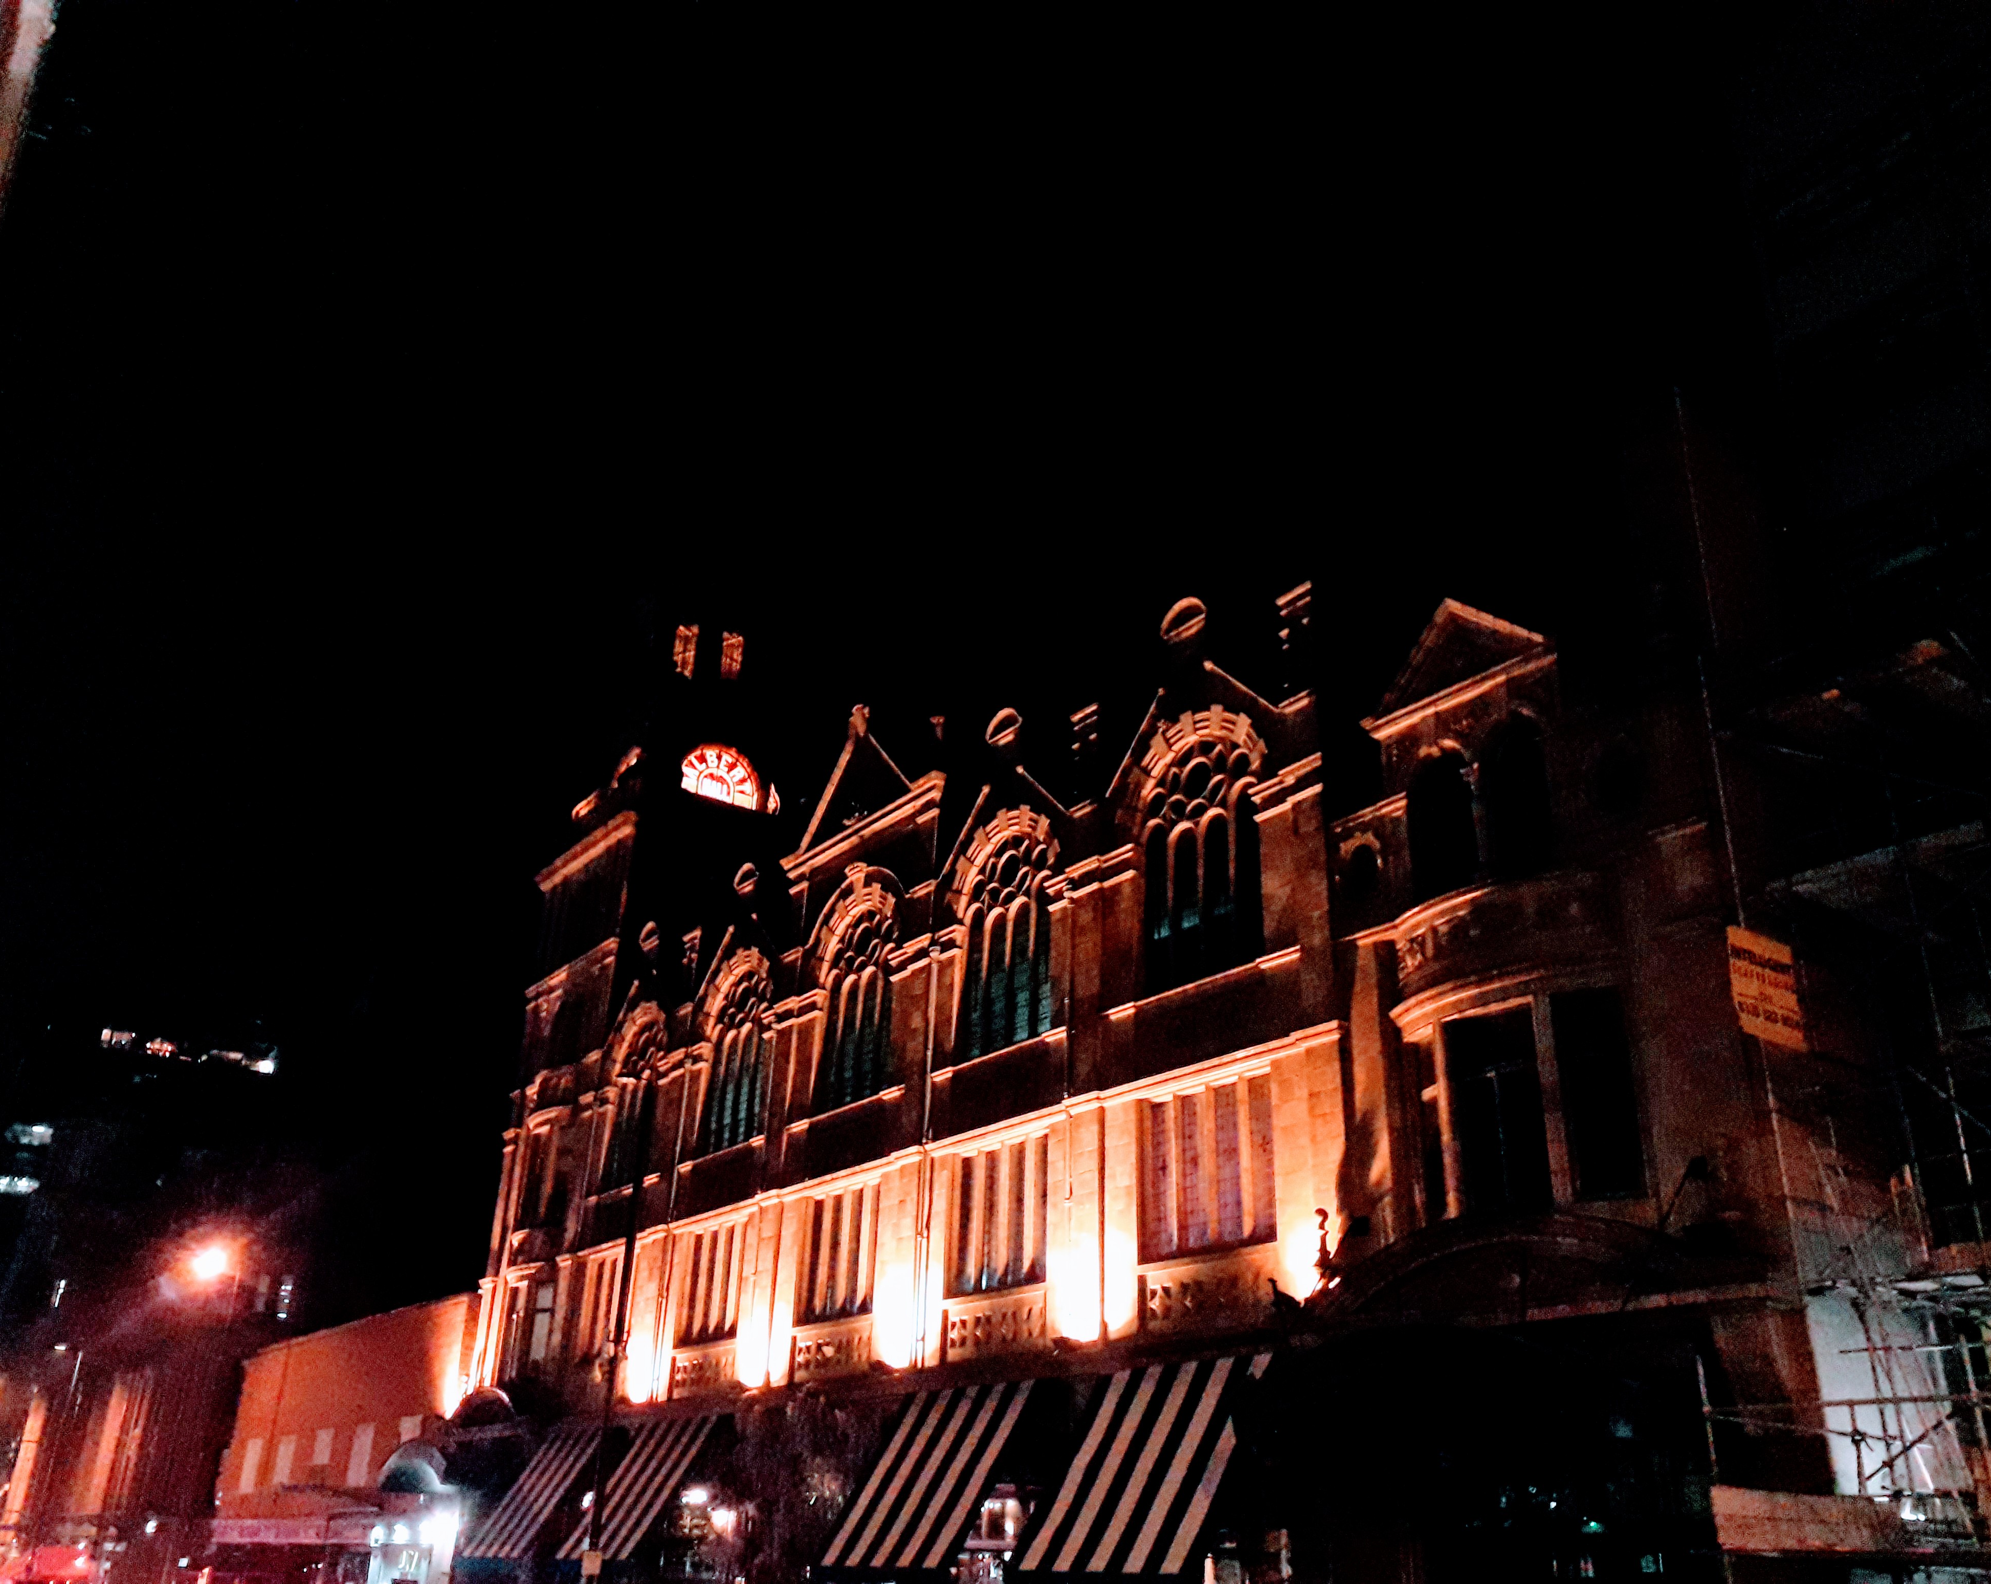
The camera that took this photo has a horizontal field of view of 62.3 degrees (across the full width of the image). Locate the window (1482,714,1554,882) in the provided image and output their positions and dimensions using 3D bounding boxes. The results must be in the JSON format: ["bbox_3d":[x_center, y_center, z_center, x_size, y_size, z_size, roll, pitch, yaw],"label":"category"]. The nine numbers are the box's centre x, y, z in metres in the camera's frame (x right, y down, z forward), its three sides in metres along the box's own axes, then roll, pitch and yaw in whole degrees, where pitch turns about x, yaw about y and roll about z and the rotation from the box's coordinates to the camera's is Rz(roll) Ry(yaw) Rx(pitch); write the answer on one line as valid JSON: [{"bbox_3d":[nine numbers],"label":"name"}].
[{"bbox_3d":[7.116,0.094,22.146,0.261,2.349,1.000,20,-31,-32],"label":"window"}]

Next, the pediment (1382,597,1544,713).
[{"bbox_3d":[6.591,-2.065,23.580,0.435,1.566,3.175,20,-31,-32],"label":"pediment"}]

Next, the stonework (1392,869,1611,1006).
[{"bbox_3d":[6.381,1.834,21.662,0.609,1.392,3.480,20,-31,-32],"label":"stonework"}]

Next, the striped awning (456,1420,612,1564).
[{"bbox_3d":[-10.462,15.943,37.305,1.740,2.871,3.393,20,-31,-32],"label":"striped awning"}]

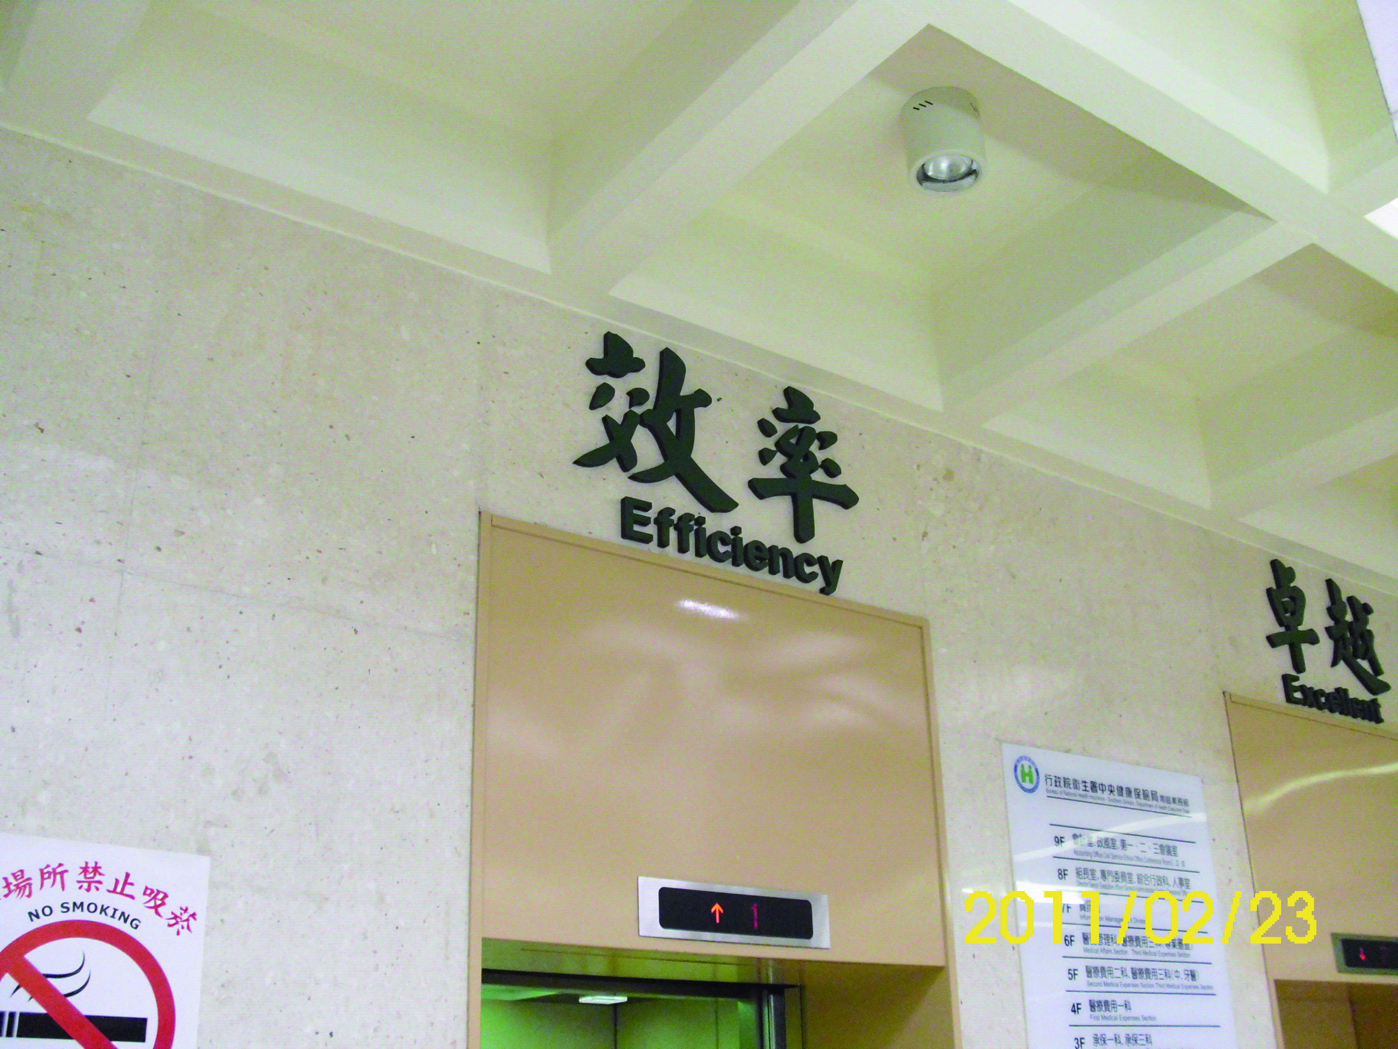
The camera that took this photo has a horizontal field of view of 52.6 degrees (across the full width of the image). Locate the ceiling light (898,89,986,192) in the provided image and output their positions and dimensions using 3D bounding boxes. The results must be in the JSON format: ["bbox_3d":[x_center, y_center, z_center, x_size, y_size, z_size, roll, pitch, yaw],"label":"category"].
[{"bbox_3d":[0.462,-0.718,2.661,0.145,0.141,0.145,-1,-23,0],"label":"ceiling light"}]

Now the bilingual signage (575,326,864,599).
[{"bbox_3d":[0.051,-0.118,2.811,0.678,0.443,0.024,14,-27,-32],"label":"bilingual signage"}]

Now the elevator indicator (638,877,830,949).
[{"bbox_3d":[0.073,0.685,2.484,0.415,0.097,0.012,14,-27,-32],"label":"elevator indicator"}]

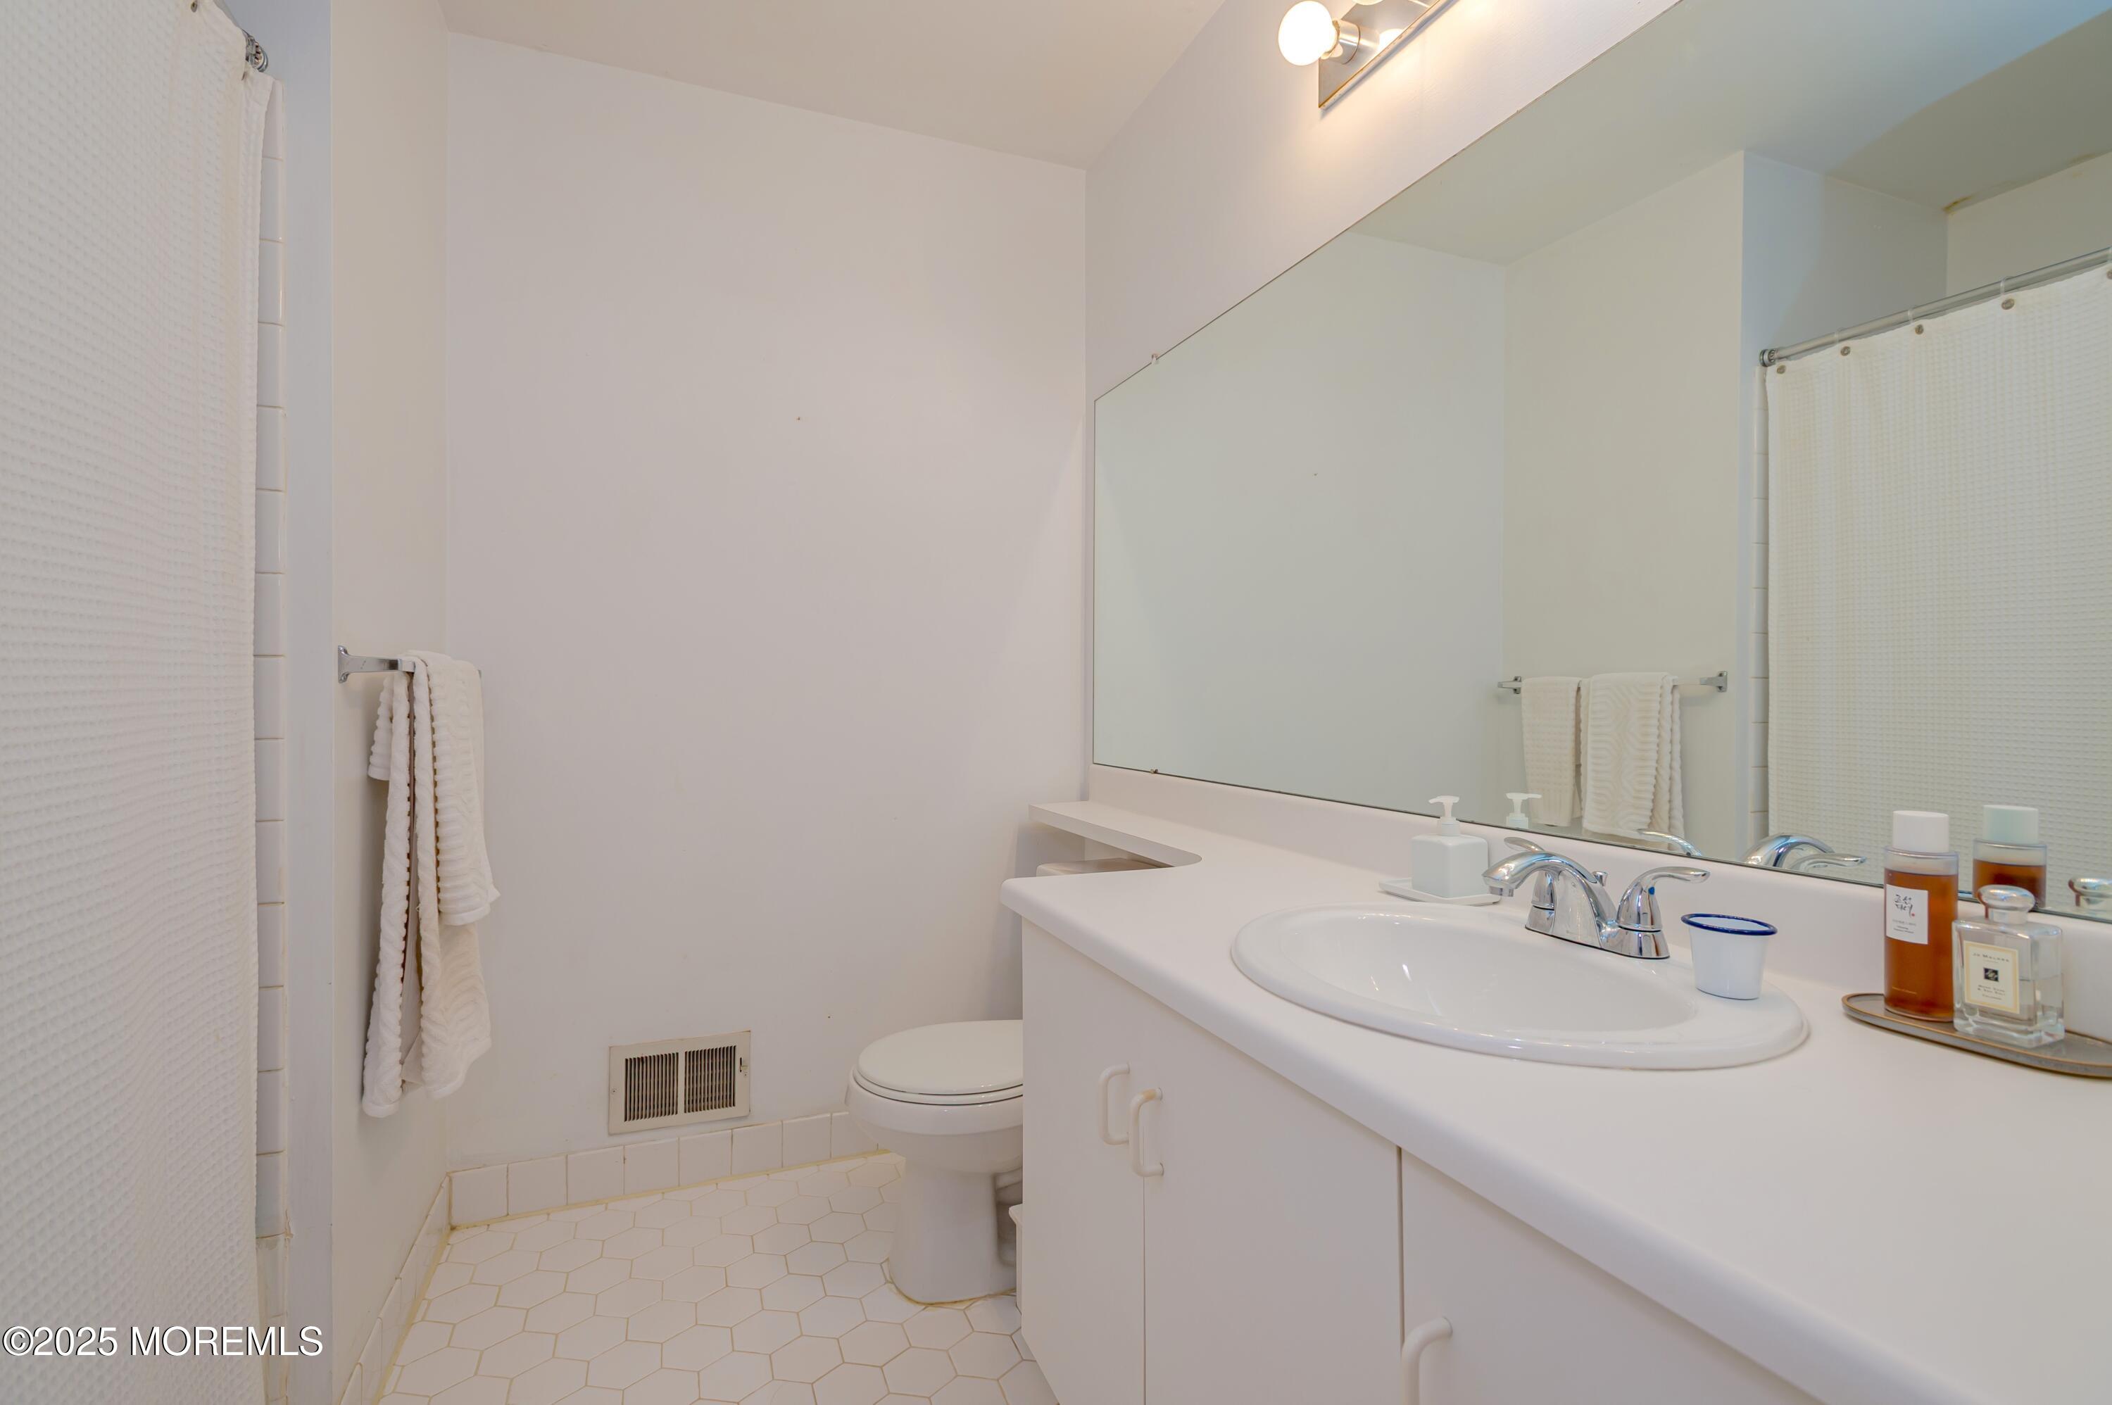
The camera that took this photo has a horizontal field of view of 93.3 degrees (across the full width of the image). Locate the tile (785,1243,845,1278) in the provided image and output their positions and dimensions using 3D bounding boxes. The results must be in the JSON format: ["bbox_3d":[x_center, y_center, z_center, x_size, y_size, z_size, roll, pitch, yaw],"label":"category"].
[{"bbox_3d":[-0.458,1.070,1.909,0.125,0.008,0.108,0,1,9],"label":"tile"}]

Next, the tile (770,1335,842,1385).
[{"bbox_3d":[-0.405,1.072,1.623,0.125,0.008,0.108,0,1,9],"label":"tile"}]

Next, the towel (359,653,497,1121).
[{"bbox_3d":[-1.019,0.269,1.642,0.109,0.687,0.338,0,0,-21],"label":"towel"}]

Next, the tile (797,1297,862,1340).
[{"bbox_3d":[-0.382,1.060,1.710,0.107,0.009,0.124,0,0,-21],"label":"tile"}]

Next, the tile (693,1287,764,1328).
[{"bbox_3d":[-0.584,1.082,1.776,0.108,0.008,0.125,0,1,-21],"label":"tile"}]

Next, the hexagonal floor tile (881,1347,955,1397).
[{"bbox_3d":[-0.220,1.082,1.608,0.108,0.008,0.125,0,1,-21],"label":"hexagonal floor tile"}]

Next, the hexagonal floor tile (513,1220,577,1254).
[{"bbox_3d":[-1.033,1.081,2.014,0.108,0.008,0.125,0,1,-21],"label":"hexagonal floor tile"}]

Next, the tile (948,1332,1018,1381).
[{"bbox_3d":[-0.117,1.081,1.649,0.108,0.008,0.125,0,1,-21],"label":"tile"}]

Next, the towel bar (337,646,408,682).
[{"bbox_3d":[-1.048,-0.053,1.656,0.072,0.050,0.642,0,0,-21],"label":"towel bar"}]

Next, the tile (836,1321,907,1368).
[{"bbox_3d":[-0.303,1.071,1.663,0.125,0.008,0.108,0,1,9],"label":"tile"}]

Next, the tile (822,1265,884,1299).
[{"bbox_3d":[-0.372,1.070,1.840,0.125,0.008,0.108,0,1,9],"label":"tile"}]

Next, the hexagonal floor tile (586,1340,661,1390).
[{"bbox_3d":[-0.697,1.074,1.611,0.125,0.008,0.108,0,1,9],"label":"hexagonal floor tile"}]

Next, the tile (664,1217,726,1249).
[{"bbox_3d":[-0.722,1.059,1.983,0.107,0.009,0.124,0,0,-21],"label":"tile"}]

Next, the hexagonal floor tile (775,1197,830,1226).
[{"bbox_3d":[-0.527,1.069,2.087,0.125,0.008,0.108,0,1,9],"label":"hexagonal floor tile"}]

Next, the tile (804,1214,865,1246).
[{"bbox_3d":[-0.441,1.069,2.018,0.125,0.008,0.108,0,1,9],"label":"tile"}]

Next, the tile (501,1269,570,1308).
[{"bbox_3d":[-0.964,1.083,1.835,0.108,0.008,0.125,0,1,-21],"label":"tile"}]

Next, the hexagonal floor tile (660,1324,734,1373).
[{"bbox_3d":[-0.600,1.083,1.667,0.108,0.008,0.125,0,1,-21],"label":"hexagonal floor tile"}]

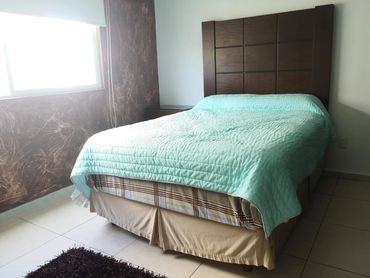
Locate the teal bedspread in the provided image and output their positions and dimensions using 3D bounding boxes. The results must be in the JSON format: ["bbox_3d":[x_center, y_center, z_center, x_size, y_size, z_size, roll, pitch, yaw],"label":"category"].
[{"bbox_3d":[0.285,-0.013,2.615,1.679,0.644,1.886,6,15,33],"label":"teal bedspread"}]

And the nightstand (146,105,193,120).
[{"bbox_3d":[-0.189,-0.048,3.945,0.598,0.676,0.408,6,15,33],"label":"nightstand"}]

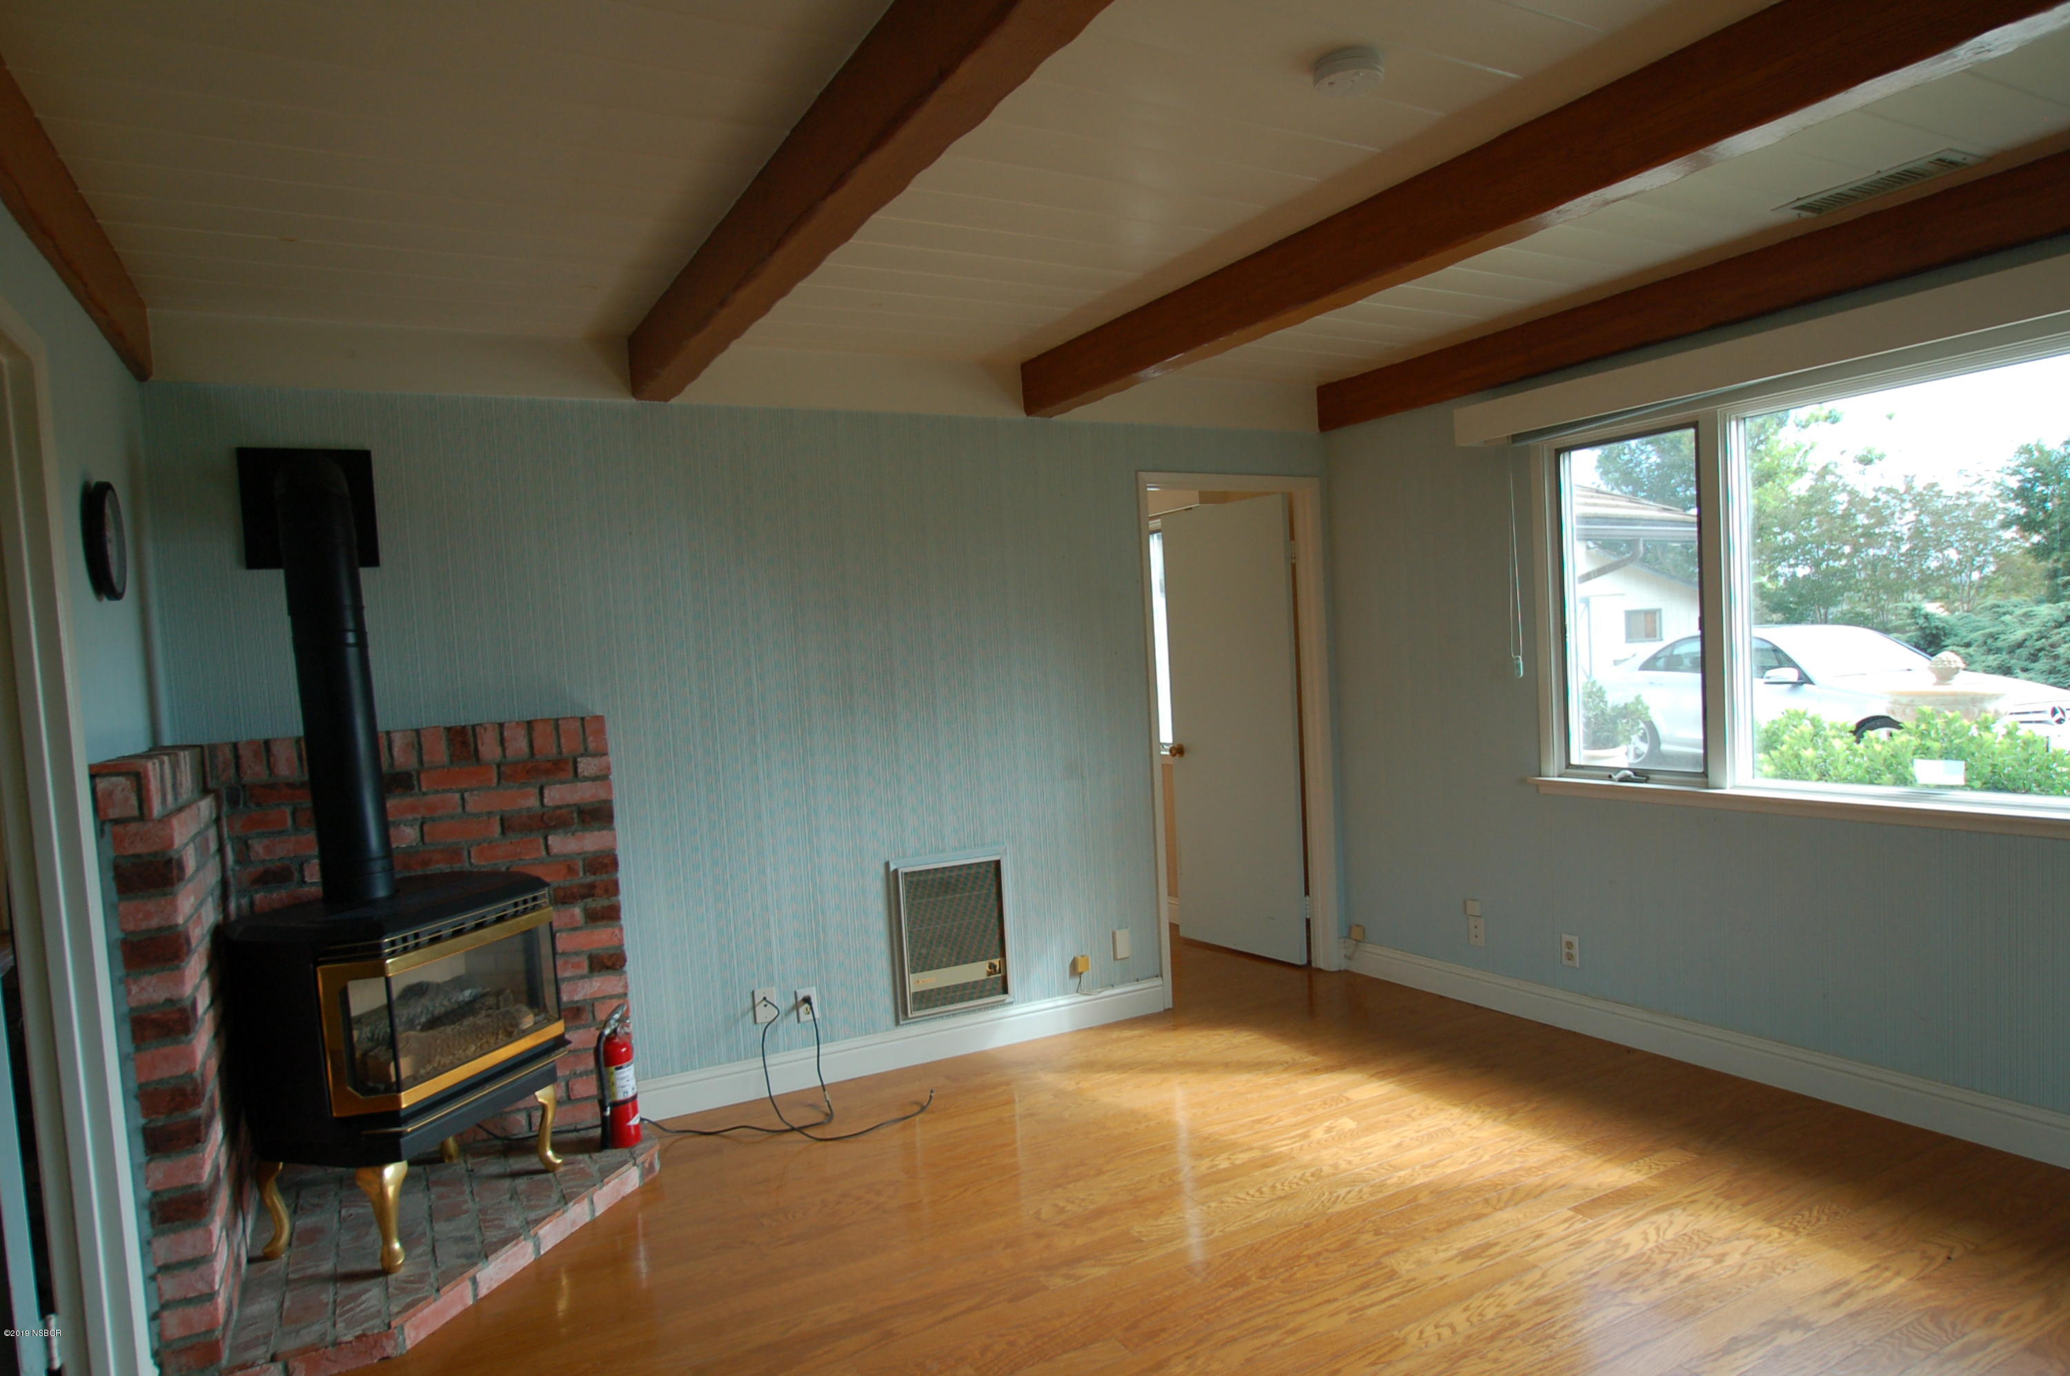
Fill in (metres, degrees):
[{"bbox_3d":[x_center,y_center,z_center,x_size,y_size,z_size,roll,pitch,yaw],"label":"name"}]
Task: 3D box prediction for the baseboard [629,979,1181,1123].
[{"bbox_3d":[-0.386,1.253,4.240,2.010,0.129,0.018,-4,1,-27],"label":"baseboard"}]

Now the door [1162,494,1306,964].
[{"bbox_3d":[0.897,0.189,5.531,0.038,2.030,0.810,-4,1,-36],"label":"door"}]

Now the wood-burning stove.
[{"bbox_3d":[-1.730,0.362,3.121,0.640,1.975,0.770,-3,1,18],"label":"wood-burning stove"}]

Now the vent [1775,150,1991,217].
[{"bbox_3d":[2.077,-1.242,2.984,0.172,0.015,0.395,-4,1,-27],"label":"vent"}]

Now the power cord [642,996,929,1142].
[{"bbox_3d":[-0.749,1.172,3.768,0.880,0.355,0.480,-4,1,-27],"label":"power cord"}]

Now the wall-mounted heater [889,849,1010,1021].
[{"bbox_3d":[-0.292,0.873,4.271,0.437,0.567,0.055,-4,1,-27],"label":"wall-mounted heater"}]

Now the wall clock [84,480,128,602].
[{"bbox_3d":[-2.041,-0.324,2.645,0.040,0.255,0.255,-4,1,-27],"label":"wall clock"}]

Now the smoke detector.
[{"bbox_3d":[0.590,-1.140,2.265,0.132,0.042,0.132,-4,1,-27],"label":"smoke detector"}]

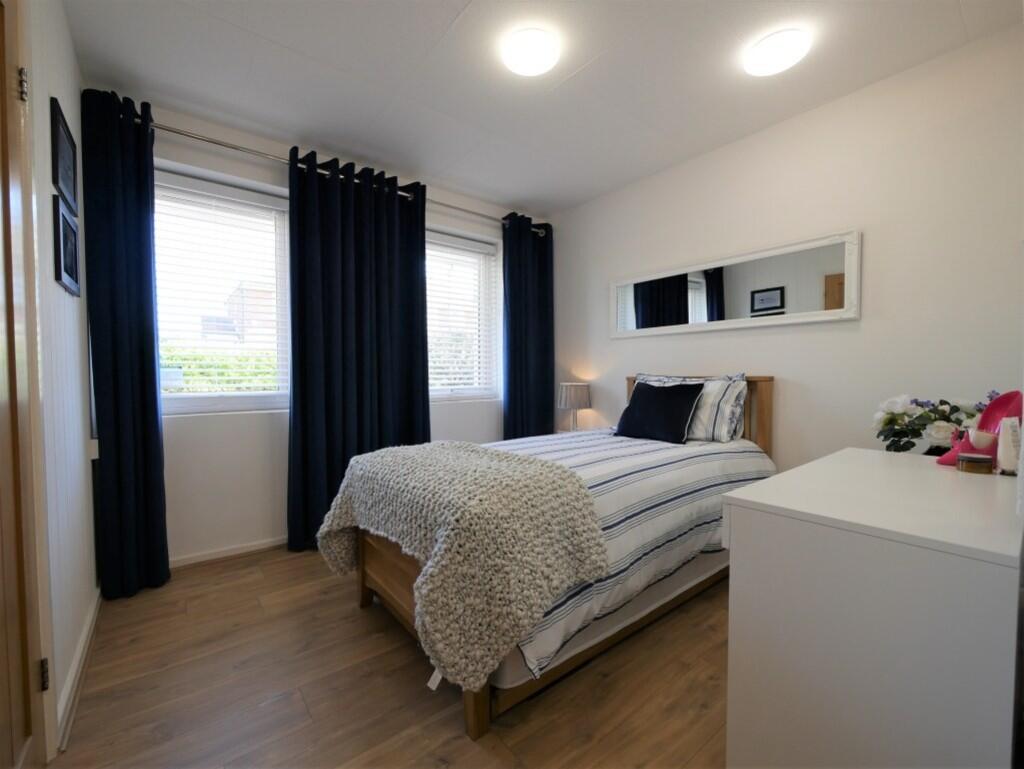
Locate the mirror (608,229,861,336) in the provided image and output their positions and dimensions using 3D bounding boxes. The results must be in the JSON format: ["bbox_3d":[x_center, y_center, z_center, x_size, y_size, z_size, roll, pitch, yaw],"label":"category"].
[{"bbox_3d":[1.317,-0.585,2.765,0.038,0.469,1.558,-2,2,-40],"label":"mirror"}]

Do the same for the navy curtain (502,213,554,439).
[{"bbox_3d":[0.152,-0.234,3.568,0.539,2.352,0.142,-2,2,-37],"label":"navy curtain"}]

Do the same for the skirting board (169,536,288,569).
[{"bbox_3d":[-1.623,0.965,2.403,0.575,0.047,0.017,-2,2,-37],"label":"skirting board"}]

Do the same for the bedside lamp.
[{"bbox_3d":[0.514,0.198,3.355,0.251,0.419,0.247,0,2,0],"label":"bedside lamp"}]

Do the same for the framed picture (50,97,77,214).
[{"bbox_3d":[-1.589,-0.782,1.477,0.021,0.278,0.380,-2,2,-40],"label":"framed picture"}]

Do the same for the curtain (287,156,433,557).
[{"bbox_3d":[-0.967,-0.207,2.730,0.903,2.362,0.142,-2,2,-37],"label":"curtain"}]

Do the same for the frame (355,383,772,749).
[{"bbox_3d":[0.403,0.478,2.095,1.997,1.013,0.917,-2,2,-38],"label":"frame"}]

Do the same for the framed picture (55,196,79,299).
[{"bbox_3d":[-1.564,-0.469,1.458,0.021,0.277,0.380,-2,2,-40],"label":"framed picture"}]

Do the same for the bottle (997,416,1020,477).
[{"bbox_3d":[1.314,0.164,1.096,0.043,0.157,0.037,1,2,30],"label":"bottle"}]

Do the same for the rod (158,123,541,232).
[{"bbox_3d":[-0.791,-1.329,2.856,2.720,0.029,0.030,-2,2,-37],"label":"rod"}]

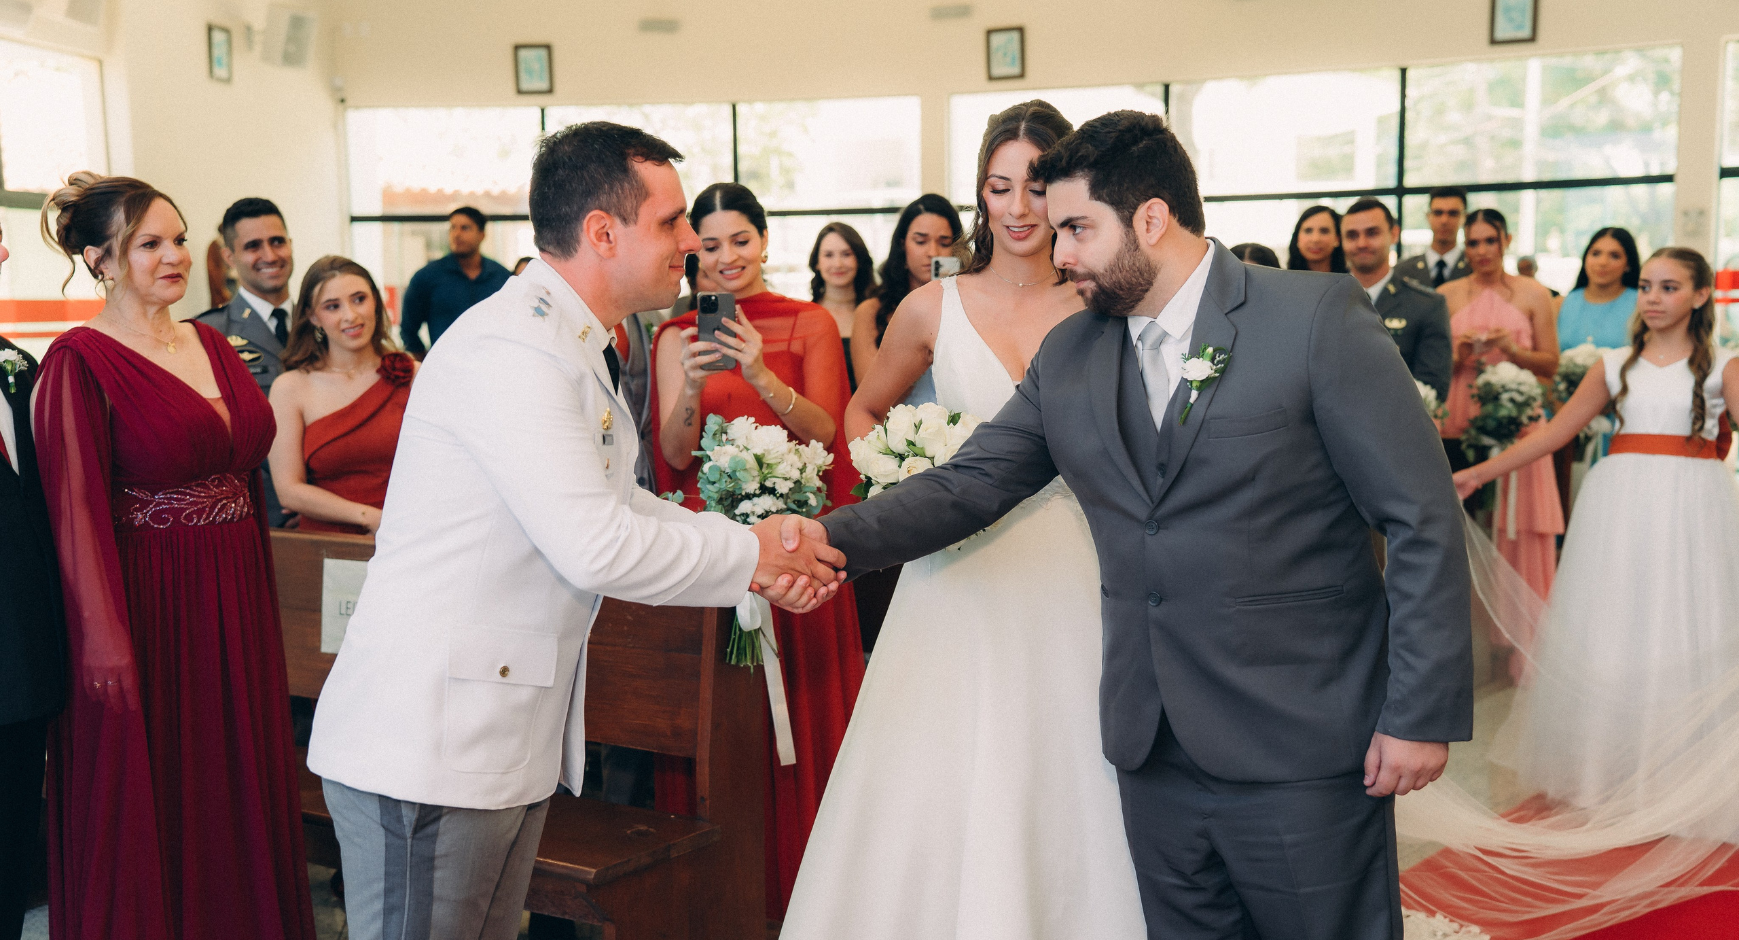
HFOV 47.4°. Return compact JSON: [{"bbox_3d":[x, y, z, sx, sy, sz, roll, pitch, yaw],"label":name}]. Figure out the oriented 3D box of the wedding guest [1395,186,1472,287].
[{"bbox_3d":[2.206,-0.192,7.684,0.520,1.797,0.320,1,6,23],"label":"wedding guest"}]

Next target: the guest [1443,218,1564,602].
[{"bbox_3d":[2.297,-0.102,7.279,0.460,1.693,0.380,1,6,23],"label":"guest"}]

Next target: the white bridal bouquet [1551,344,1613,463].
[{"bbox_3d":[2.755,-0.253,7.600,0.260,0.470,0.270,3,7,37],"label":"white bridal bouquet"}]

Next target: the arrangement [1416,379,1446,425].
[{"bbox_3d":[1.636,-0.109,6.000,0.270,0.380,0.260,0,6,12],"label":"arrangement"}]

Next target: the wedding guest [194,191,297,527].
[{"bbox_3d":[-1.566,0.138,5.280,0.520,1.705,0.320,-4,6,-27],"label":"wedding guest"}]

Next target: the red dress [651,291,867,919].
[{"bbox_3d":[-0.229,0.326,4.409,0.480,1.435,0.380,0,6,12],"label":"red dress"}]

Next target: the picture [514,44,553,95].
[{"bbox_3d":[-1.936,-2.305,11.400,0.215,0.278,0.025,0,6,10],"label":"picture"}]

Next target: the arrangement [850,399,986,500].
[{"bbox_3d":[0.072,-0.005,2.880,0.210,0.210,0.210,-1,6,6],"label":"arrangement"}]

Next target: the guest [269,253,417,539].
[{"bbox_3d":[-1.239,0.266,4.836,0.420,1.567,0.310,-2,6,-9],"label":"guest"}]

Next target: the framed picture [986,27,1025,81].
[{"bbox_3d":[0.786,-2.395,11.400,0.225,0.300,0.030,1,6,17],"label":"framed picture"}]

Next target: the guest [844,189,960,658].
[{"bbox_3d":[0.131,0.178,4.842,0.440,1.678,0.360,0,6,9],"label":"guest"}]

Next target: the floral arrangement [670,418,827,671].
[{"bbox_3d":[-0.231,0.134,3.800,0.300,0.470,0.260,-3,6,-12],"label":"floral arrangement"}]

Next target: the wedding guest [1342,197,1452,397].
[{"bbox_3d":[1.705,-0.043,6.630,0.510,1.714,0.320,2,6,25],"label":"wedding guest"}]

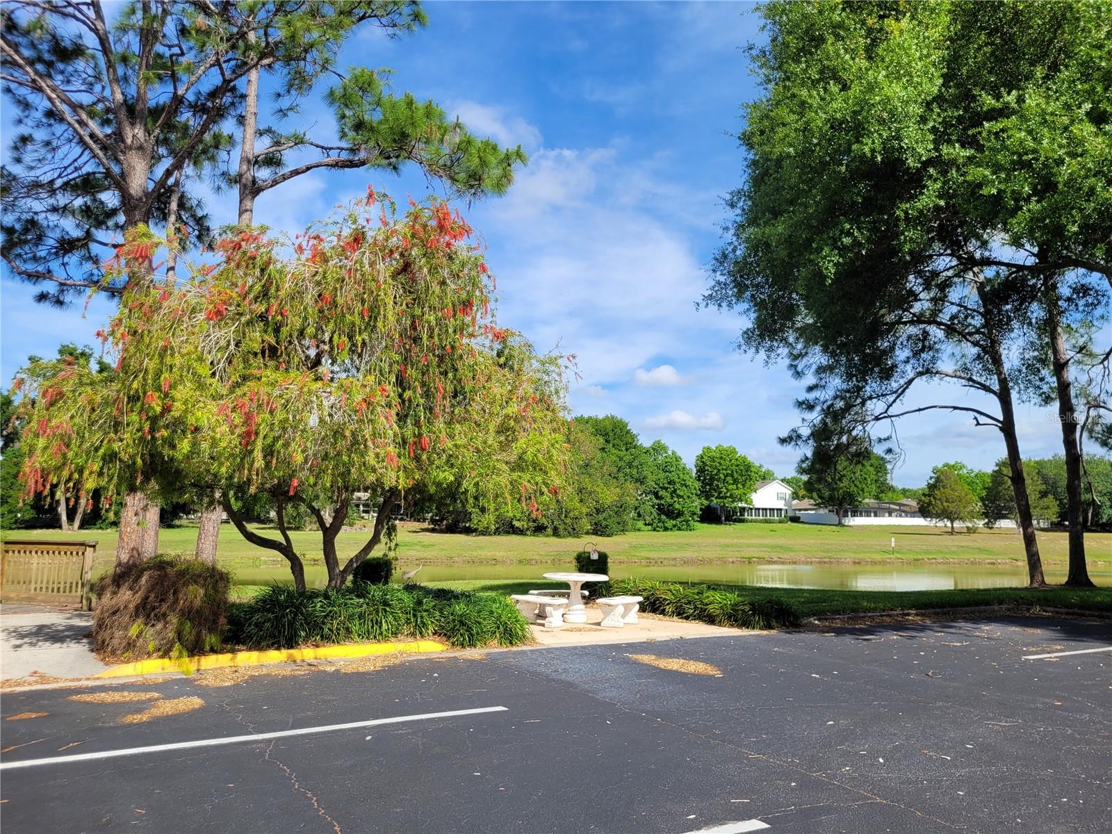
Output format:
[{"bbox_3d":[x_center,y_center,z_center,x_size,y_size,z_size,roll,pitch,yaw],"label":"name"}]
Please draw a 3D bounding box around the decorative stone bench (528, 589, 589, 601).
[{"bbox_3d":[0.086,3.147,14.063,1.070,0.411,0.460,2,-8,-16],"label":"decorative stone bench"}]

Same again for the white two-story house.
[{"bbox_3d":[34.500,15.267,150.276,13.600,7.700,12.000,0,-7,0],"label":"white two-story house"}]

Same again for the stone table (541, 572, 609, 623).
[{"bbox_3d":[0.311,2.886,13.317,1.060,0.740,1.060,0,-7,0],"label":"stone table"}]

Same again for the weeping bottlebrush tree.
[{"bbox_3d":[-3.966,-0.119,12.515,8.000,6.400,7.400,0,-7,0],"label":"weeping bottlebrush tree"}]

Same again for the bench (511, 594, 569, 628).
[{"bbox_3d":[-0.238,2.983,12.776,0.460,0.411,1.070,7,-10,-43],"label":"bench"}]

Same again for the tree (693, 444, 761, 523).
[{"bbox_3d":[28.774,11.248,139.699,11.190,13.200,10.800,0,-7,0],"label":"tree"}]

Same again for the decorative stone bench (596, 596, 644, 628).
[{"bbox_3d":[1.010,2.996,12.876,0.460,0.411,1.070,-4,-8,31],"label":"decorative stone bench"}]

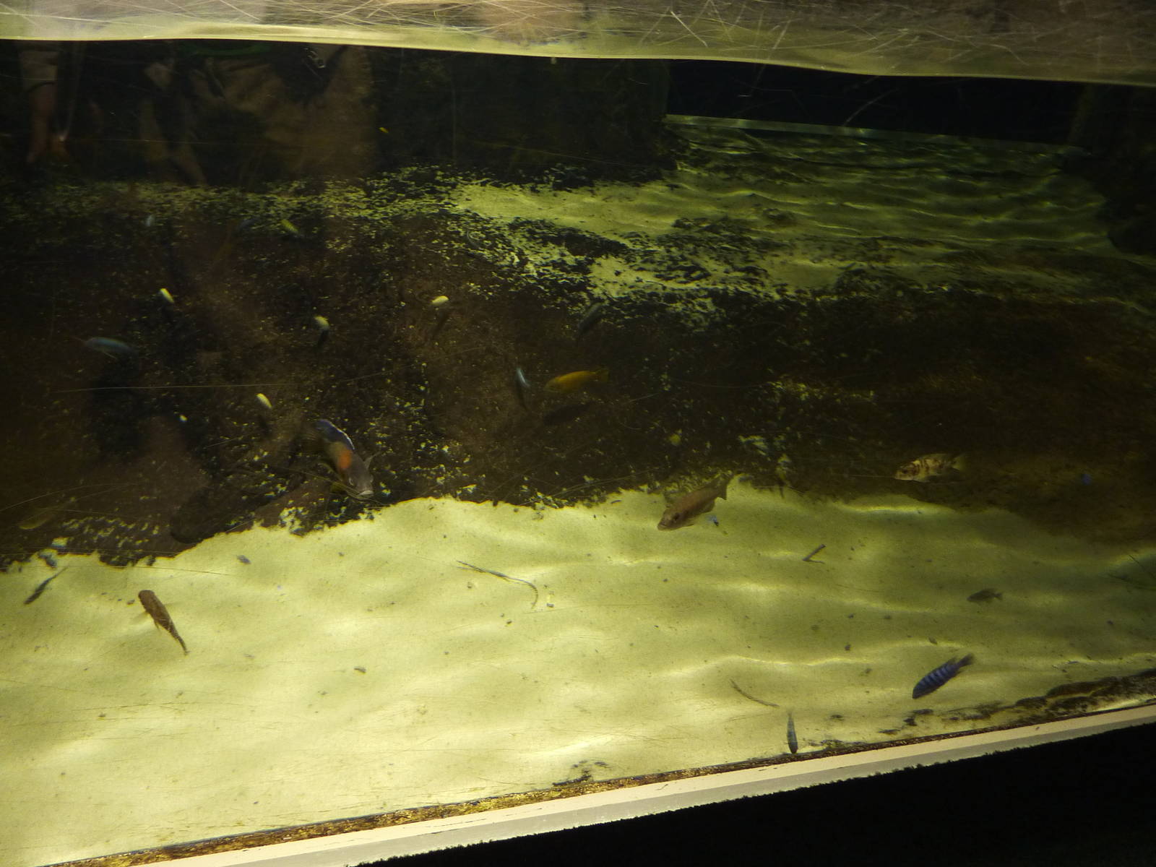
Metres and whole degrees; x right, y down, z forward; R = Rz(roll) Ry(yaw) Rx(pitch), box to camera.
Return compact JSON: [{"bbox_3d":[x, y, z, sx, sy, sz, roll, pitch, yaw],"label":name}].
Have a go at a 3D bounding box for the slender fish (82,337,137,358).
[{"bbox_3d":[-1.023,-0.189,1.828,0.130,0.039,0.024,13,35,15],"label":"slender fish"}]

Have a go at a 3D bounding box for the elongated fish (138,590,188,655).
[{"bbox_3d":[-0.617,0.278,1.239,0.027,0.037,0.122,-25,43,-35],"label":"elongated fish"}]

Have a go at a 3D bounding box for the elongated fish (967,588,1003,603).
[{"bbox_3d":[0.656,0.262,1.344,0.061,0.020,0.010,-2,34,-7],"label":"elongated fish"}]

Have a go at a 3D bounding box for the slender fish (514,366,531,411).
[{"bbox_3d":[-0.122,-0.100,1.819,0.024,0.040,0.141,-4,35,-10],"label":"slender fish"}]

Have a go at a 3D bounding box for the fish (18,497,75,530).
[{"bbox_3d":[-0.896,0.135,1.411,0.089,0.030,0.016,-27,44,-36],"label":"fish"}]

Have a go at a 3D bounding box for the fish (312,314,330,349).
[{"bbox_3d":[-0.613,-0.242,1.992,0.026,0.039,0.130,-8,36,-16],"label":"fish"}]

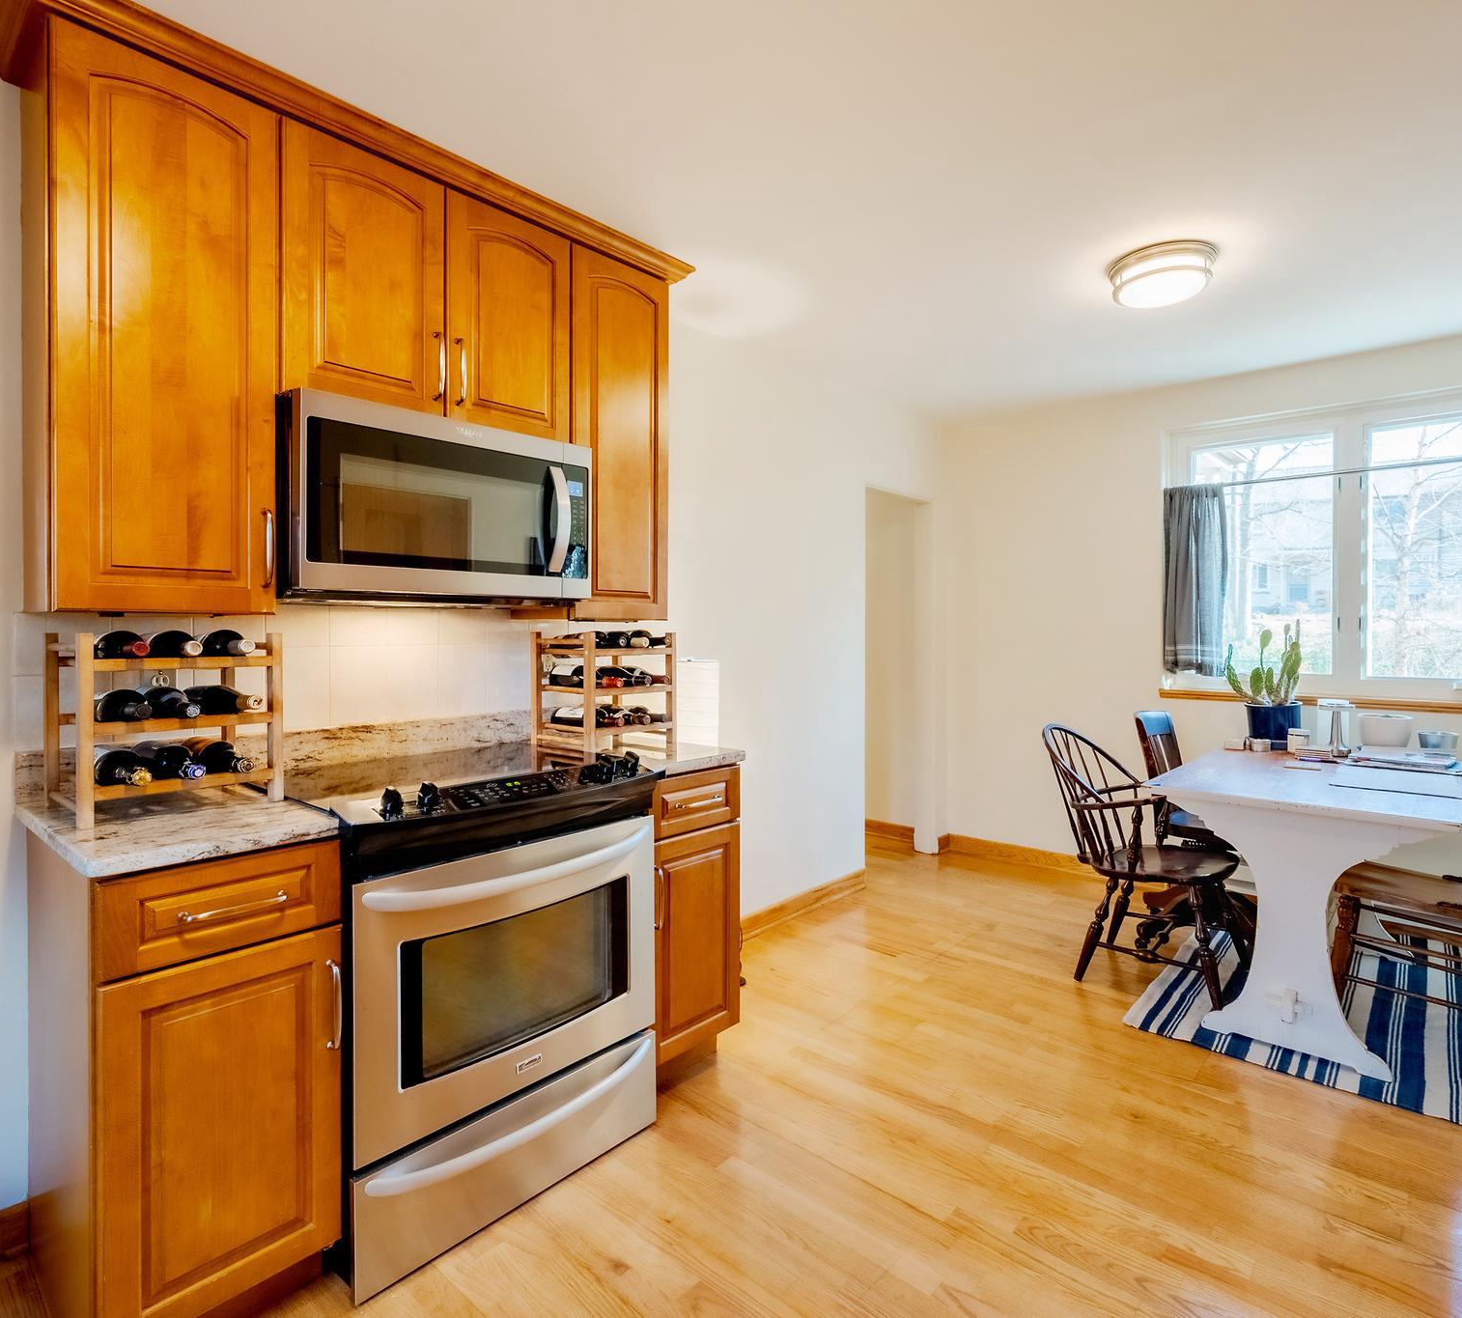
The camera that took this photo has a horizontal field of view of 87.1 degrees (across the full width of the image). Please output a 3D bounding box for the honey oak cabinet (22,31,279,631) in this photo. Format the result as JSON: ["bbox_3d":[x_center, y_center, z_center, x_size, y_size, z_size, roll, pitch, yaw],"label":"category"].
[{"bbox_3d":[-1.208,-0.625,1.618,0.310,1.065,0.365,2,2,43],"label":"honey oak cabinet"}]

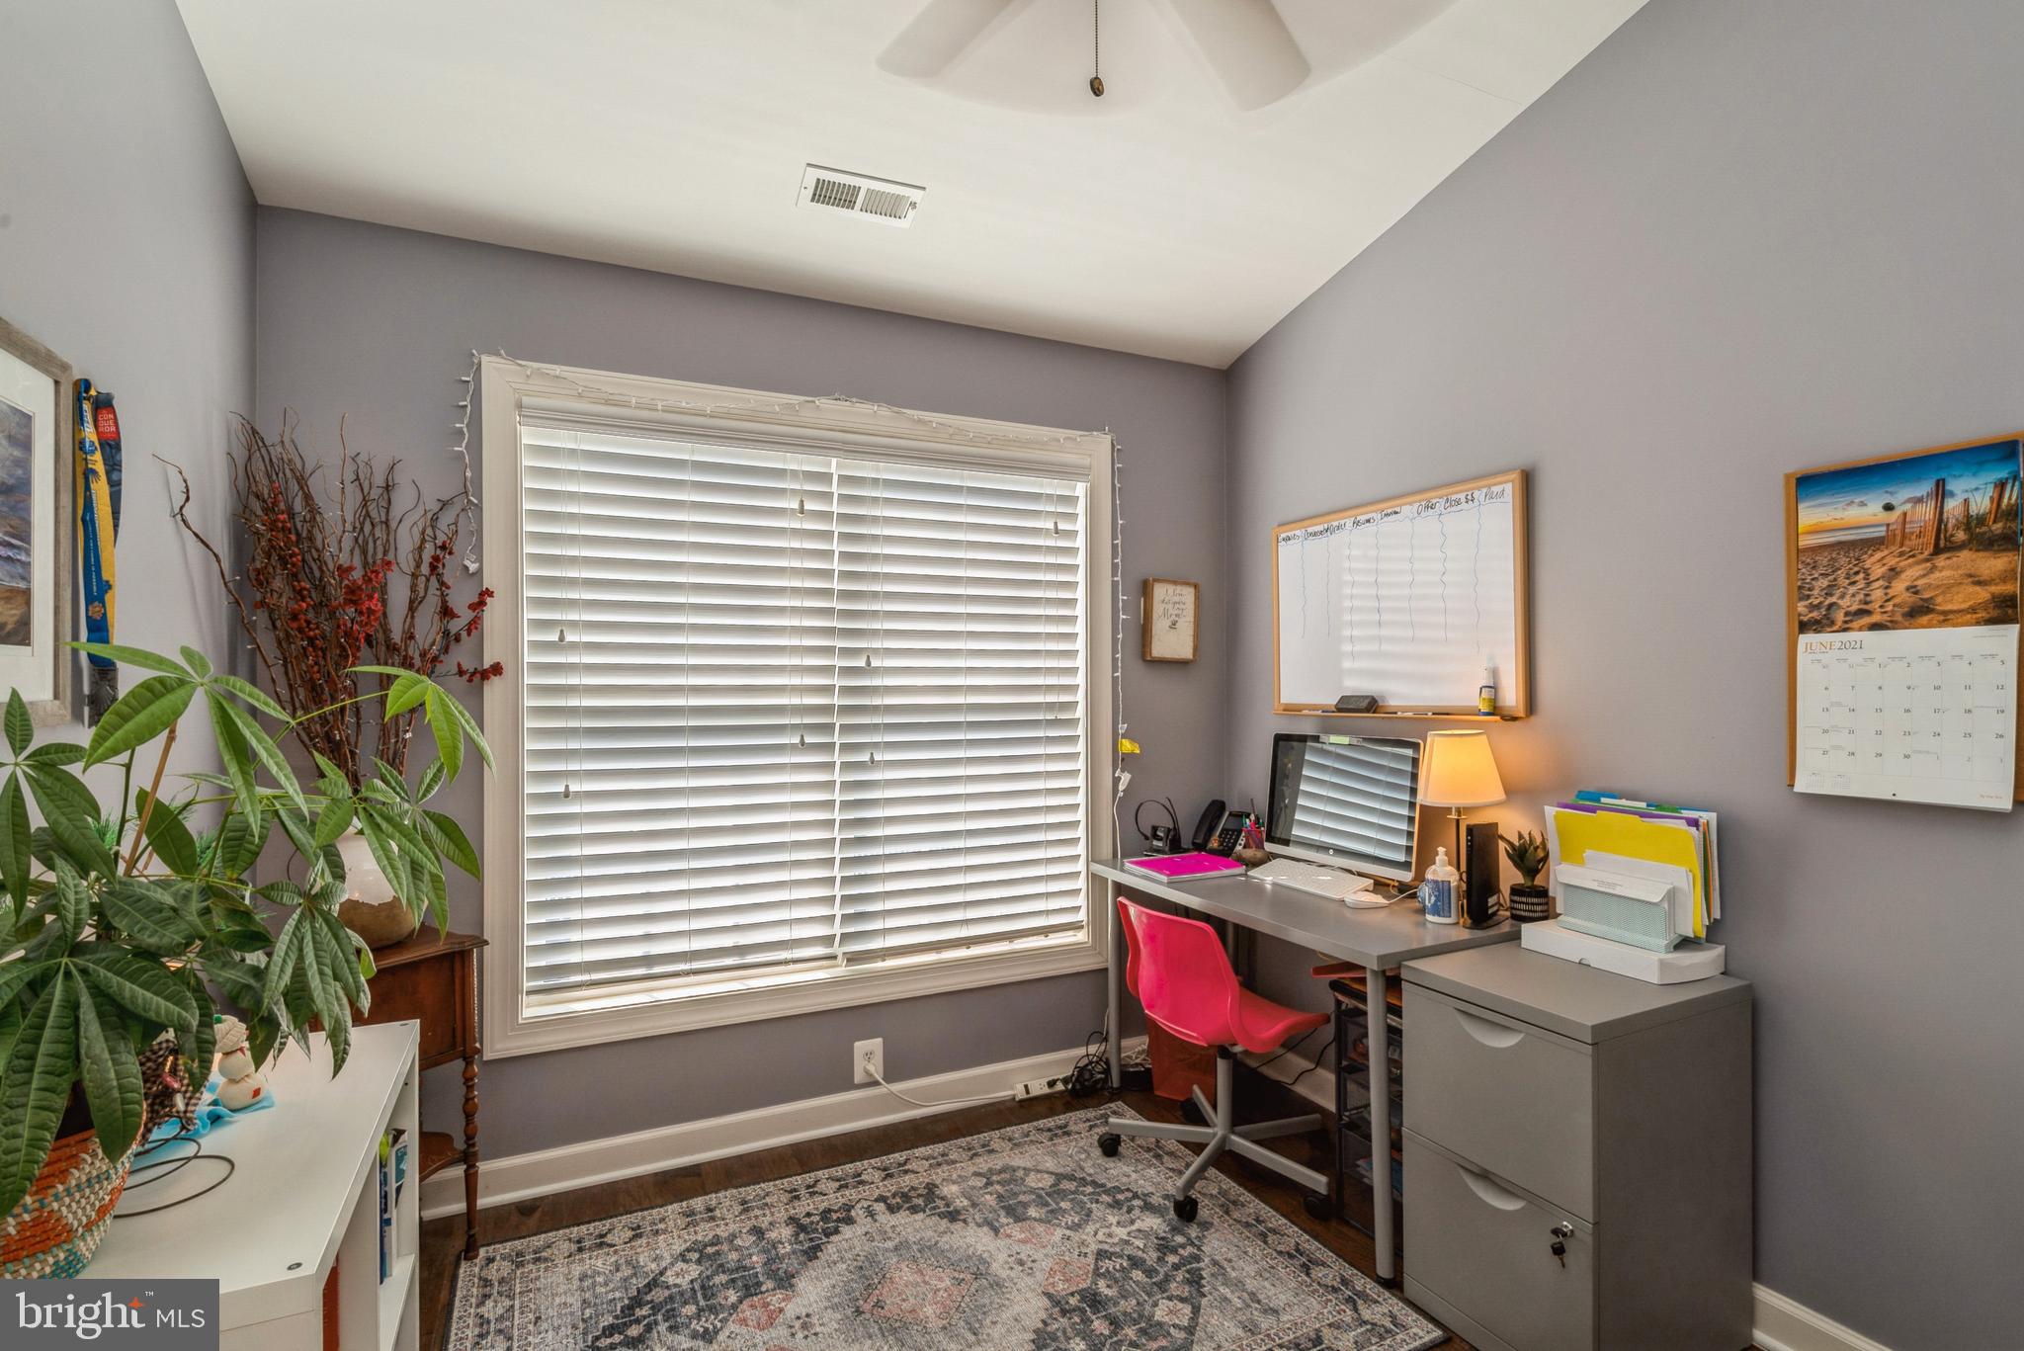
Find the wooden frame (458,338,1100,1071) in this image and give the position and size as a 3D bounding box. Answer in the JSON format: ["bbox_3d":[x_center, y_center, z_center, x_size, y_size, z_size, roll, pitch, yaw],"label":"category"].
[{"bbox_3d":[-0.532,0.081,2.769,1.895,1.850,0.100,0,-1,-24],"label":"wooden frame"}]

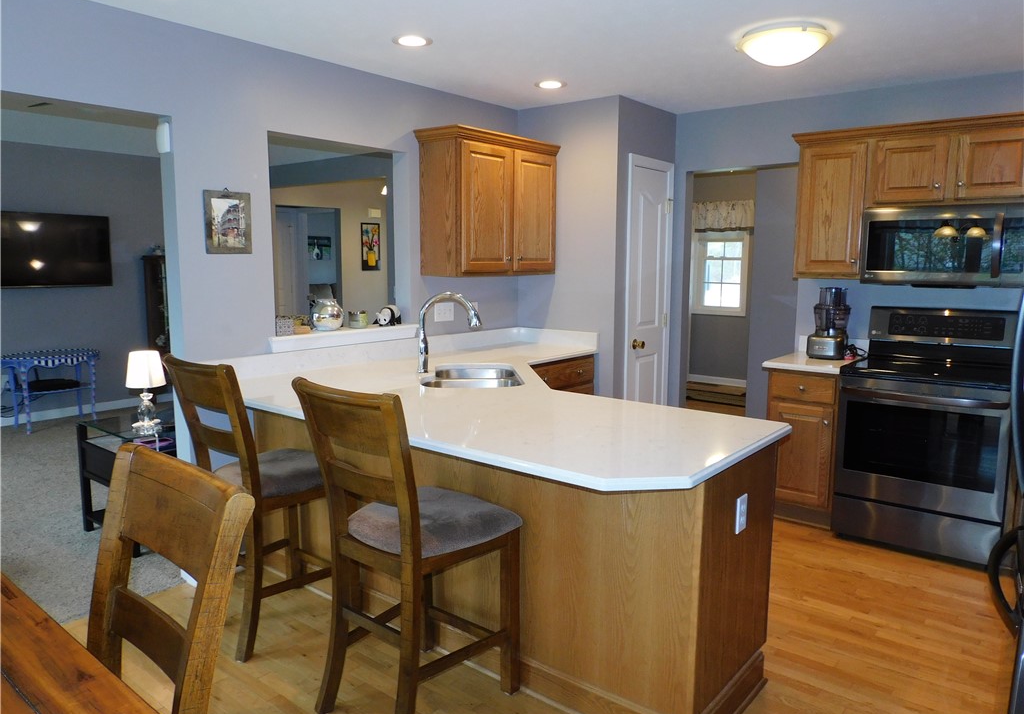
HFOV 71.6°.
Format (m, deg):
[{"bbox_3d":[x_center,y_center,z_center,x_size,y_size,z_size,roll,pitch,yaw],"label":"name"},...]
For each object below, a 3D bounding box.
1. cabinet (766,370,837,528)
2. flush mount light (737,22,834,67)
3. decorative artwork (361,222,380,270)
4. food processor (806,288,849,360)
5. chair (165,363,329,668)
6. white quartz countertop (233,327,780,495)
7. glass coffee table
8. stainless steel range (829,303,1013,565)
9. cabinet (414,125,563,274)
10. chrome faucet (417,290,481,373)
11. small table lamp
[{"bbox_3d":[1.787,0.503,4.208,0.379,0.873,0.628,6,10,39],"label":"cabinet"},{"bbox_3d":[1.201,-1.364,3.130,0.429,0.140,0.429,6,10,39],"label":"flush mount light"},{"bbox_3d":[-1.750,-1.360,8.830,0.030,0.593,0.278,6,10,39],"label":"decorative artwork"},{"bbox_3d":[1.918,-0.202,4.296,0.204,0.423,0.219,6,10,39],"label":"food processor"},{"bbox_3d":[-1.058,0.545,2.913,0.479,1.147,0.608,6,10,39],"label":"chair"},{"bbox_3d":[0.211,0.090,3.439,2.338,0.151,2.293,6,10,39],"label":"white quartz countertop"},{"bbox_3d":[-1.926,0.656,4.012,0.608,0.633,0.698,6,10,39],"label":"glass coffee table"},{"bbox_3d":[2.219,0.381,3.807,0.748,1.221,0.698,6,10,39],"label":"stainless steel range"},{"bbox_3d":[-0.143,-0.927,4.420,0.374,0.823,0.972,6,10,39],"label":"cabinet"},{"bbox_3d":[-0.345,-0.133,3.823,0.329,0.420,0.075,-1,8,-6],"label":"chrome faucet"},{"bbox_3d":[-1.898,0.170,3.670,0.209,0.432,0.209,6,10,39],"label":"small table lamp"}]

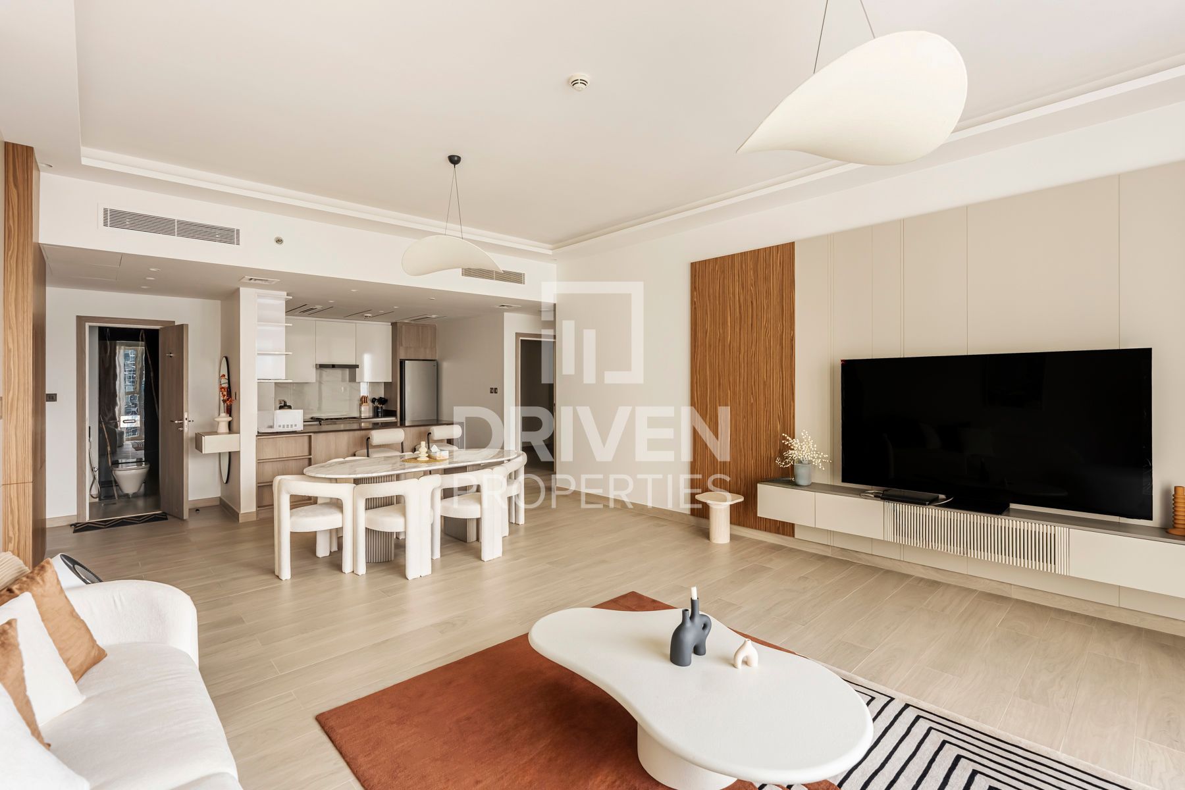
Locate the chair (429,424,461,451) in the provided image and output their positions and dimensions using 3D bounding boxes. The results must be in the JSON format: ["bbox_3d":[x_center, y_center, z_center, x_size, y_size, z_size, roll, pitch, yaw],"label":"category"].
[{"bbox_3d":[-1.958,0.839,6.645,0.500,0.930,0.540,-1,1,-43],"label":"chair"}]

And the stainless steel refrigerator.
[{"bbox_3d":[-3.069,0.347,9.057,0.600,1.830,0.660,-2,2,-43],"label":"stainless steel refrigerator"}]

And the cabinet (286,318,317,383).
[{"bbox_3d":[-4.588,-0.662,8.050,0.580,0.940,0.350,-1,1,-43],"label":"cabinet"}]

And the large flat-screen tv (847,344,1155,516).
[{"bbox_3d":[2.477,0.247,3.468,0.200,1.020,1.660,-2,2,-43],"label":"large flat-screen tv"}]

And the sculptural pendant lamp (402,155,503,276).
[{"bbox_3d":[-0.992,-1.287,3.796,0.740,0.860,0.460,-1,2,-12],"label":"sculptural pendant lamp"}]

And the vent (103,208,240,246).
[{"bbox_3d":[-3.371,-1.348,4.265,0.880,0.140,0.045,-1,1,-43],"label":"vent"}]

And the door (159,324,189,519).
[{"bbox_3d":[-4.665,0.293,5.865,0.700,2.100,0.045,1,1,34],"label":"door"}]

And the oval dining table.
[{"bbox_3d":[-1.558,0.964,4.712,1.920,0.760,1.070,-1,1,-43],"label":"oval dining table"}]

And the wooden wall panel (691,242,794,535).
[{"bbox_3d":[1.364,-0.045,4.953,0.040,2.560,1.100,-1,1,-43],"label":"wooden wall panel"}]

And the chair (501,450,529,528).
[{"bbox_3d":[-0.926,0.948,5.244,0.540,0.760,0.640,-1,1,-43],"label":"chair"}]

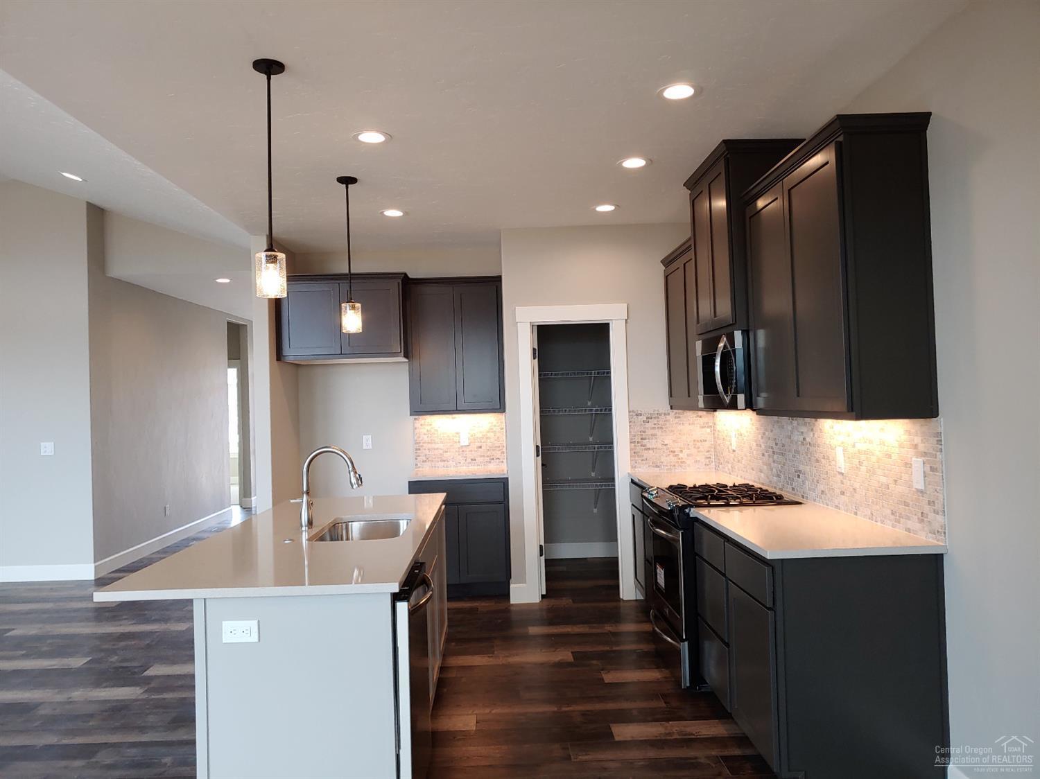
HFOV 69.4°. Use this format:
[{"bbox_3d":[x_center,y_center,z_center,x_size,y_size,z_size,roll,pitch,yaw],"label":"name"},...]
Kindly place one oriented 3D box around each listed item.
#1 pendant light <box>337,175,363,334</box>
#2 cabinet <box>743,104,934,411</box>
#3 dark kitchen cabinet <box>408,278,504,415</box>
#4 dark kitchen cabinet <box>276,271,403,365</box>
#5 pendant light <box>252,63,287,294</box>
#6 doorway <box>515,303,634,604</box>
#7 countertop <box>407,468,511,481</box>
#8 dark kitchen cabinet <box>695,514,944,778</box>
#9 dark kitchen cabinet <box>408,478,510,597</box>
[{"bbox_3d":[-0.942,-0.741,4.150,0.118,0.853,0.118,-2,-1,-2],"label":"pendant light"},{"bbox_3d":[1.307,-0.432,3.214,0.343,1.096,1.063,-2,-1,-2],"label":"cabinet"},{"bbox_3d":[-0.506,-0.341,6.106,0.745,1.087,0.355,-2,-1,-2],"label":"dark kitchen cabinet"},{"bbox_3d":[-1.351,-0.539,5.946,0.975,0.636,0.632,-2,-1,-2],"label":"dark kitchen cabinet"},{"bbox_3d":[-0.912,-0.761,2.745,0.118,0.853,0.118,-2,-1,-2],"label":"pendant light"},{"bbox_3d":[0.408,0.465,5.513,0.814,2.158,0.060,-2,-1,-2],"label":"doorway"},{"bbox_3d":[-0.475,0.673,5.949,0.752,0.031,0.642,-2,-1,-2],"label":"countertop"},{"bbox_3d":[1.202,1.046,3.198,0.633,0.888,1.045,-2,-1,-2],"label":"dark kitchen cabinet"},{"bbox_3d":[-0.461,1.131,5.947,0.744,0.887,0.633,-2,-1,-2],"label":"dark kitchen cabinet"}]

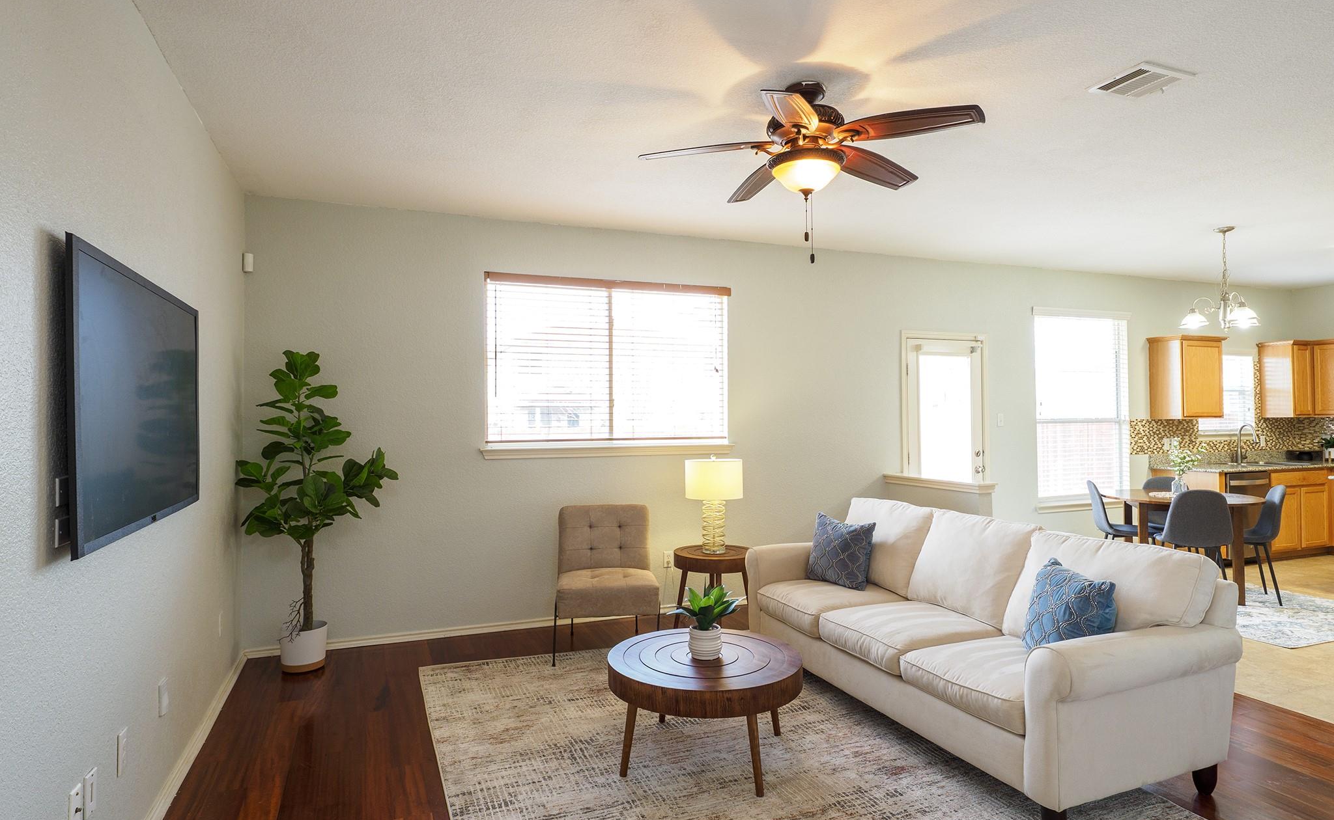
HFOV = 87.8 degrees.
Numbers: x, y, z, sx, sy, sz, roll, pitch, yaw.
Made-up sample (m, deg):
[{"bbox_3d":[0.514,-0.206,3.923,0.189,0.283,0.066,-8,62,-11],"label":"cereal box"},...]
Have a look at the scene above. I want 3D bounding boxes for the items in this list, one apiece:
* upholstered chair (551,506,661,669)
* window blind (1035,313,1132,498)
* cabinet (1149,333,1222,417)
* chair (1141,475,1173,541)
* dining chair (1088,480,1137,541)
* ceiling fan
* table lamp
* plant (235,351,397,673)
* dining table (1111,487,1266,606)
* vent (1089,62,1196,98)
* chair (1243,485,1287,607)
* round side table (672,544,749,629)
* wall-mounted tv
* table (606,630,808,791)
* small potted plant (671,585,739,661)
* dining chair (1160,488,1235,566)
[{"bbox_3d":[-0.376,1.026,4.267,0.600,0.850,0.700,0,-1,-7],"label":"upholstered chair"},{"bbox_3d":[3.951,-0.054,6.543,1.234,1.731,0.060,0,-1,-21],"label":"window blind"},{"bbox_3d":[5.004,-0.309,6.686,0.597,0.766,0.330,0,-1,-20],"label":"cabinet"},{"bbox_3d":[4.271,1.023,5.877,0.440,0.860,0.510,-1,-1,24],"label":"chair"},{"bbox_3d":[3.748,1.024,5.679,0.510,0.860,0.440,-1,-1,24],"label":"dining chair"},{"bbox_3d":[0.562,-1.096,2.841,1.330,0.452,1.330,0,-1,0],"label":"ceiling fan"},{"bbox_3d":[0.305,0.614,4.516,0.383,0.624,0.383,0,-1,0],"label":"table lamp"},{"bbox_3d":[-1.984,0.561,3.967,0.790,1.810,0.660,0,-1,-23],"label":"plant"},{"bbox_3d":[4.040,1.053,5.441,1.040,0.755,1.040,-1,-1,19],"label":"dining table"},{"bbox_3d":[1.928,-1.325,2.822,0.300,0.025,0.250,0,-1,-21],"label":"vent"},{"bbox_3d":[4.319,0.997,5.309,0.530,0.860,0.460,-1,-1,23],"label":"chair"},{"bbox_3d":[0.298,1.179,4.427,0.507,0.545,0.507,0,-1,0],"label":"round side table"},{"bbox_3d":[-1.536,-0.021,2.034,0.050,0.703,1.159,0,-1,-23],"label":"wall-mounted tv"},{"bbox_3d":[0.157,1.218,2.868,0.785,0.420,0.785,0,-1,0],"label":"table"},{"bbox_3d":[0.157,0.875,2.860,0.268,0.292,0.255,0,-1,0],"label":"small potted plant"},{"bbox_3d":[3.911,1.015,5.153,0.440,0.860,0.510,-1,-1,24],"label":"dining chair"}]

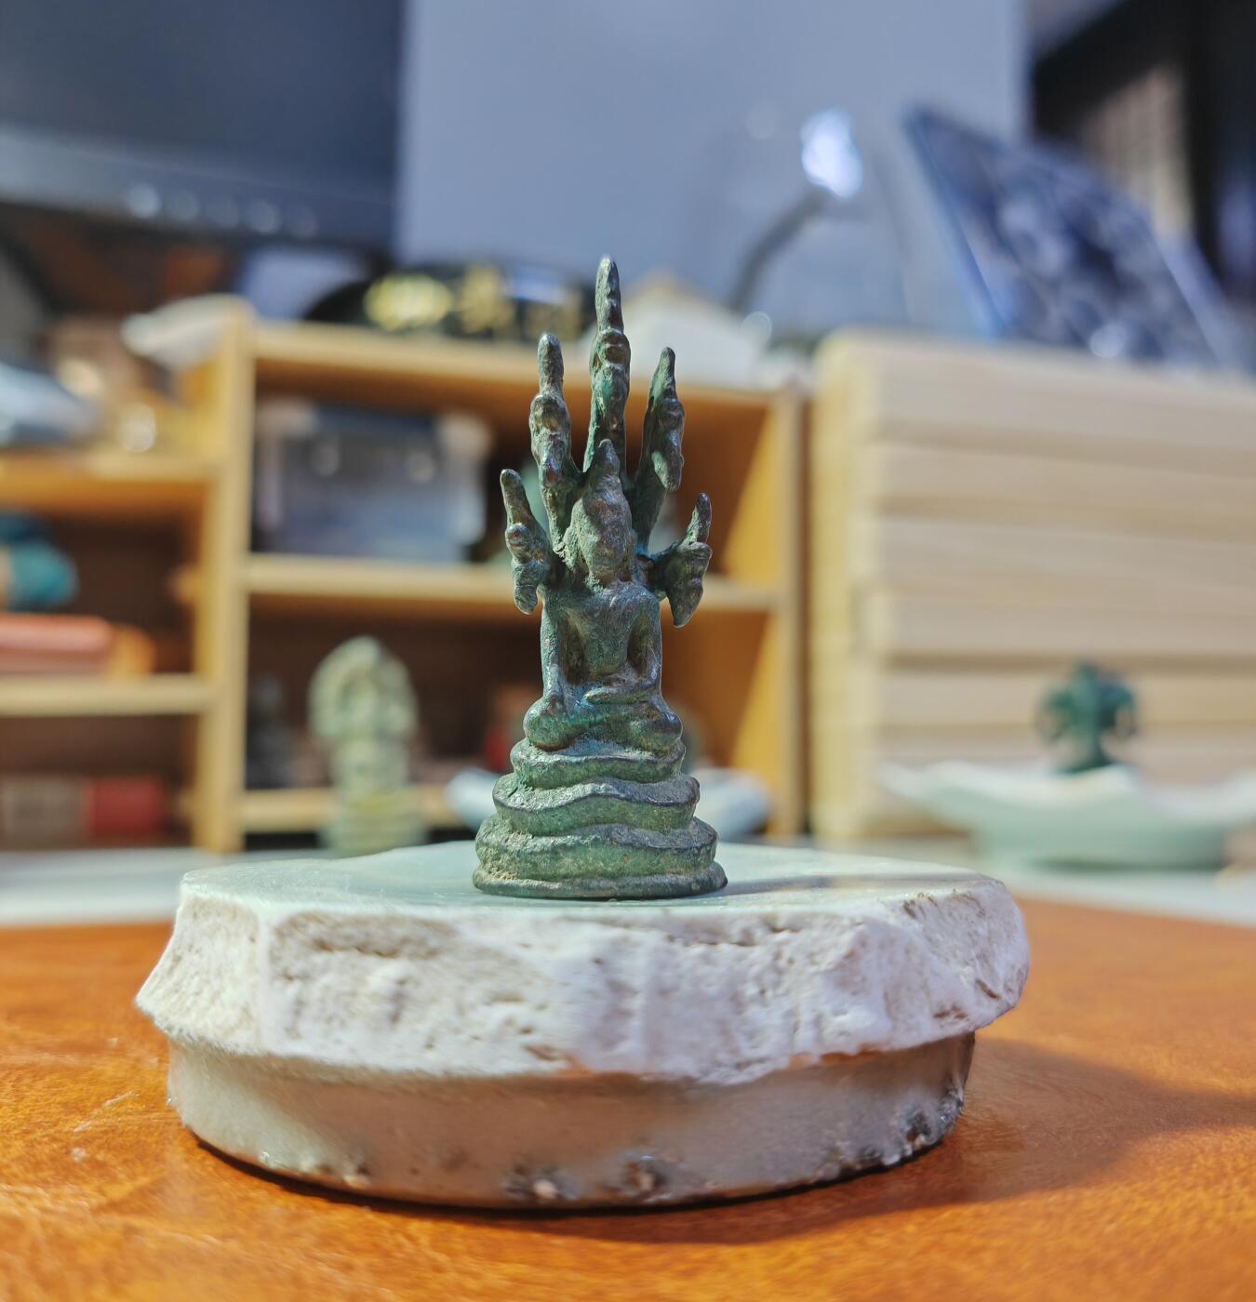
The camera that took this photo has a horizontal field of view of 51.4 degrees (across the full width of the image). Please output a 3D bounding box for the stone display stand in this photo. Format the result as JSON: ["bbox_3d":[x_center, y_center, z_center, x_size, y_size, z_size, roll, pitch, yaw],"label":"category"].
[{"bbox_3d":[-0.005,0.033,0.136,0.087,0.023,0.082,1,-3,0],"label":"stone display stand"}]

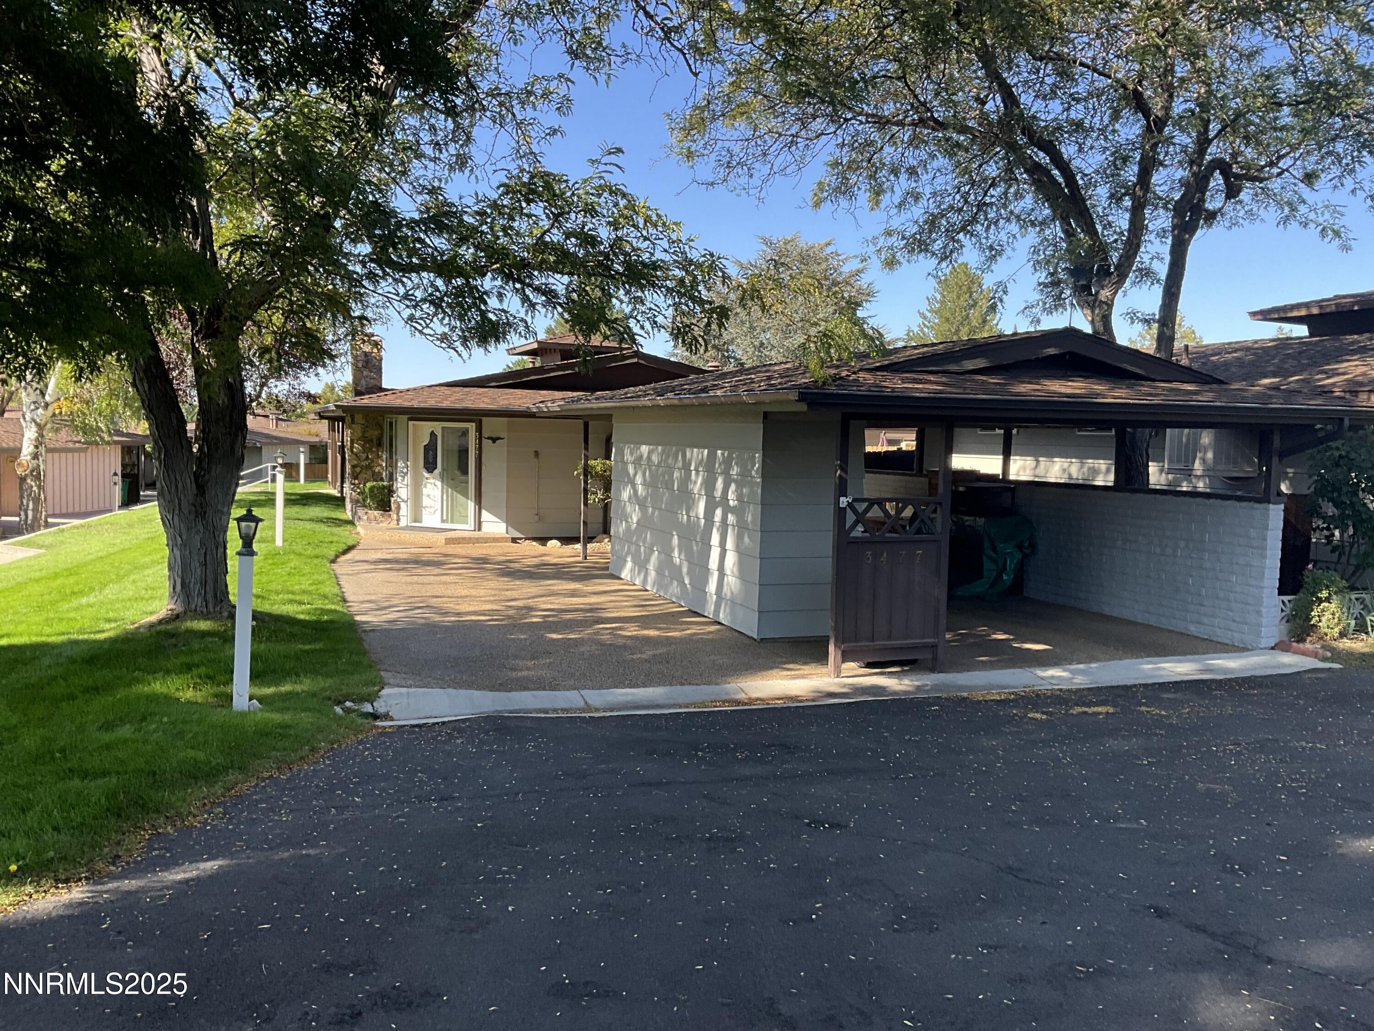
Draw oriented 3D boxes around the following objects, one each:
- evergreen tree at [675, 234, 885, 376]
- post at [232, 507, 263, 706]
[{"bbox_3d":[3.490,-5.256,39.841,8.200,9.090,8.200,0,4,-19],"label":"evergreen tree"},{"bbox_3d":[-3.087,0.653,8.045,0.210,1.440,0.210,2,4,-19],"label":"post"}]

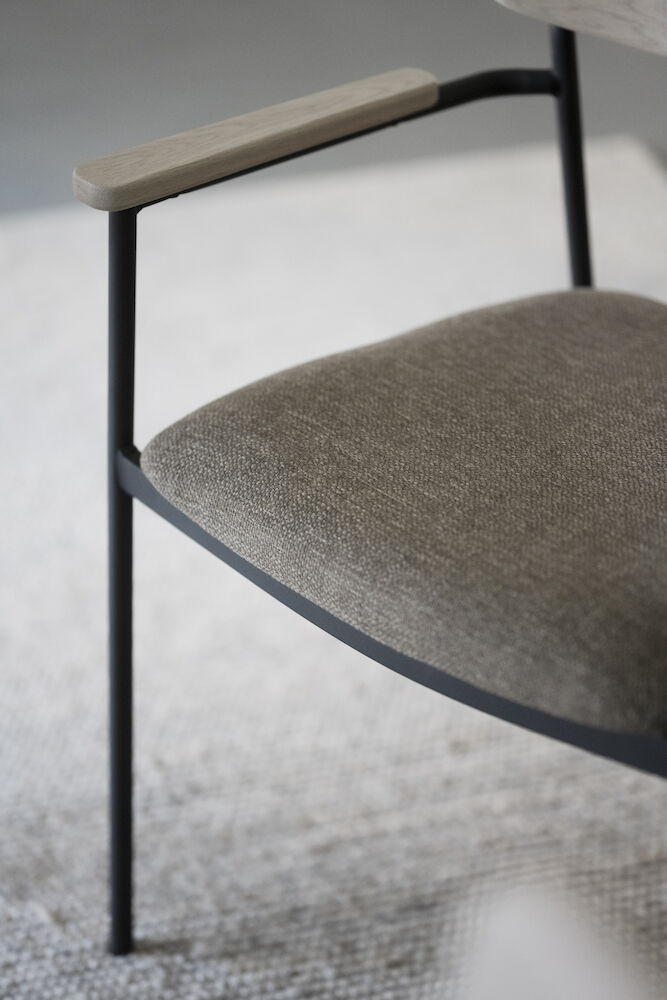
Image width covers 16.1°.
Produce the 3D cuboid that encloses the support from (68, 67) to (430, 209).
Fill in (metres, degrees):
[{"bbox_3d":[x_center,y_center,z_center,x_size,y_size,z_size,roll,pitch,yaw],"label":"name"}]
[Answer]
[{"bbox_3d":[-0.049,-0.265,1.710,0.049,0.020,0.343,24,35,38],"label":"support"}]

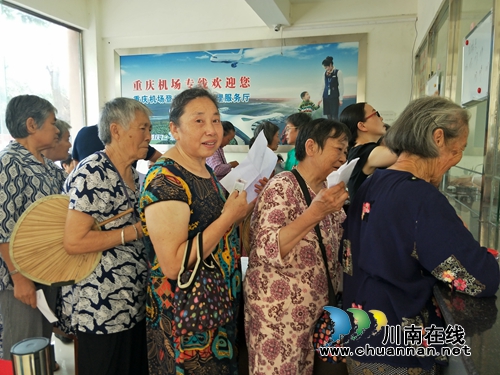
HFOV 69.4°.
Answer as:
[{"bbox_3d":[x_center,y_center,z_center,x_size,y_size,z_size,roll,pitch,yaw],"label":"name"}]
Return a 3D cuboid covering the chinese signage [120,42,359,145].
[{"bbox_3d":[-0.229,-1.011,4.106,2.803,1.051,0.050,2,7,15],"label":"chinese signage"}]

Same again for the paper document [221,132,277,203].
[{"bbox_3d":[-0.002,-0.068,1.230,0.170,0.260,0.070,30,-24,23],"label":"paper document"}]

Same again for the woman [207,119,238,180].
[{"bbox_3d":[-0.270,0.208,3.188,0.430,1.560,0.460,1,7,10],"label":"woman"}]

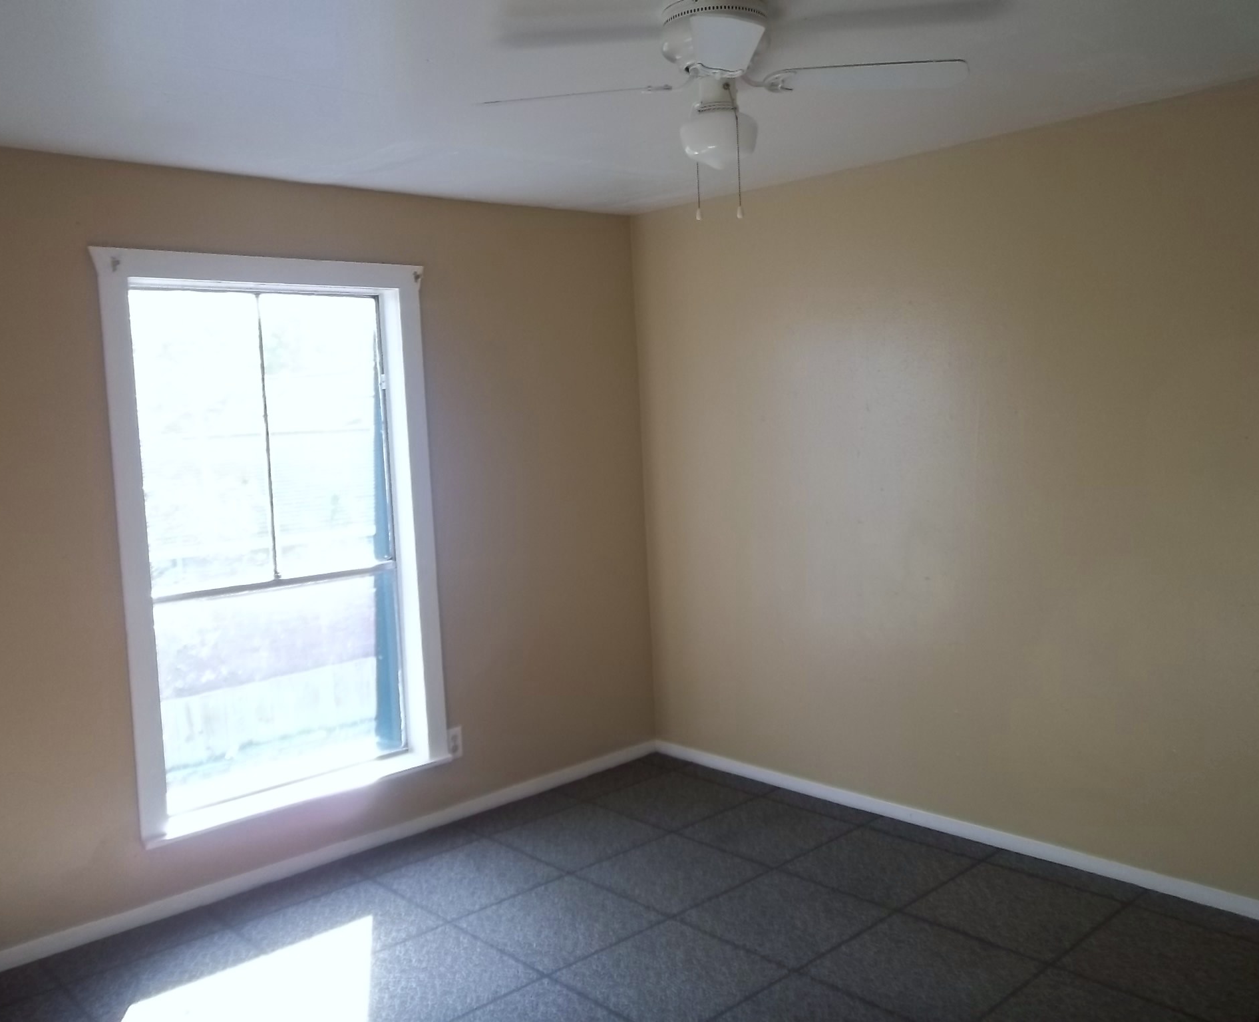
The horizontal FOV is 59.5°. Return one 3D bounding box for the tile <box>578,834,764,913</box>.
[{"bbox_3d":[0.145,1.225,3.732,0.478,0.010,0.478,-7,7,-42],"label":"tile"}]

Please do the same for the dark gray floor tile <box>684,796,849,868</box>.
[{"bbox_3d":[0.504,1.179,4.059,0.478,0.010,0.478,-7,7,-42],"label":"dark gray floor tile"}]

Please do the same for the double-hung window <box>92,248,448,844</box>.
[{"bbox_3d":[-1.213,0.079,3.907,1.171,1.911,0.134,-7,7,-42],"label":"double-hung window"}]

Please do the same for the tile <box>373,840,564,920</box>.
[{"bbox_3d":[-0.549,1.272,3.822,0.485,0.012,0.485,-7,7,-42],"label":"tile"}]

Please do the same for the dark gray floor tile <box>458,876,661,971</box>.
[{"bbox_3d":[-0.216,1.288,3.456,0.485,0.012,0.485,-7,7,-42],"label":"dark gray floor tile"}]

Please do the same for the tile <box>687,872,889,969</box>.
[{"bbox_3d":[0.474,1.240,3.373,0.478,0.010,0.478,-7,7,-42],"label":"tile"}]

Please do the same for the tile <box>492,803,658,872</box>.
[{"bbox_3d":[-0.183,1.226,4.153,0.485,0.012,0.485,-7,7,-42],"label":"tile"}]

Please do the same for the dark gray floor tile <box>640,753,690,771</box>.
[{"bbox_3d":[0.163,1.139,4.976,0.131,0.012,0.252,-7,7,-42],"label":"dark gray floor tile"}]

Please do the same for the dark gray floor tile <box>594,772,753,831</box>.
[{"bbox_3d":[0.174,1.164,4.419,0.478,0.010,0.478,-7,7,-42],"label":"dark gray floor tile"}]

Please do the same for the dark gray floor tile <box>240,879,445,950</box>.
[{"bbox_3d":[-0.903,1.302,3.437,0.478,0.010,0.478,-7,7,-42],"label":"dark gray floor tile"}]

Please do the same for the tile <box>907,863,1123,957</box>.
[{"bbox_3d":[1.163,1.208,3.340,0.478,0.010,0.478,-7,7,-42],"label":"tile"}]

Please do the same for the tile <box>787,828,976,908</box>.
[{"bbox_3d":[0.833,1.194,3.700,0.478,0.010,0.478,-7,7,-42],"label":"tile"}]

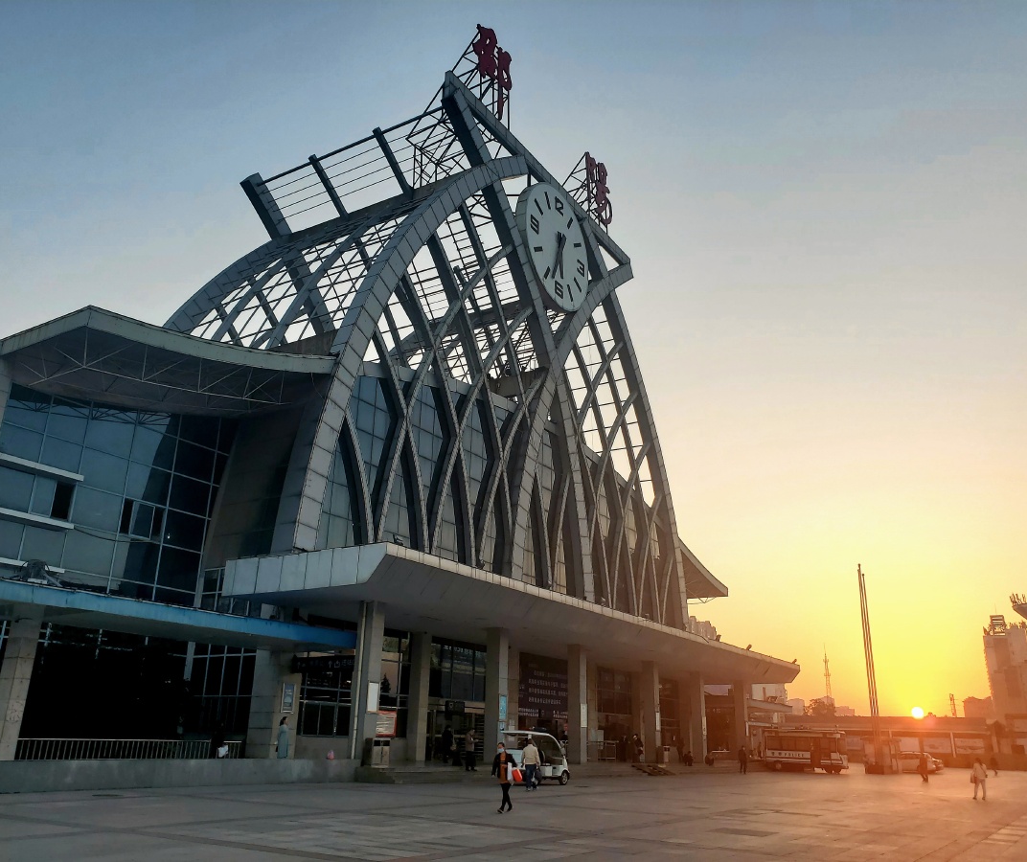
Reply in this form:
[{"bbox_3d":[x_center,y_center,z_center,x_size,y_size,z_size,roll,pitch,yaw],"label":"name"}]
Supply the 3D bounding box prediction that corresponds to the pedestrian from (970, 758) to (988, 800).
[{"bbox_3d":[18.770,14.000,34.864,0.520,1.560,0.400,-3,-20,11],"label":"pedestrian"}]

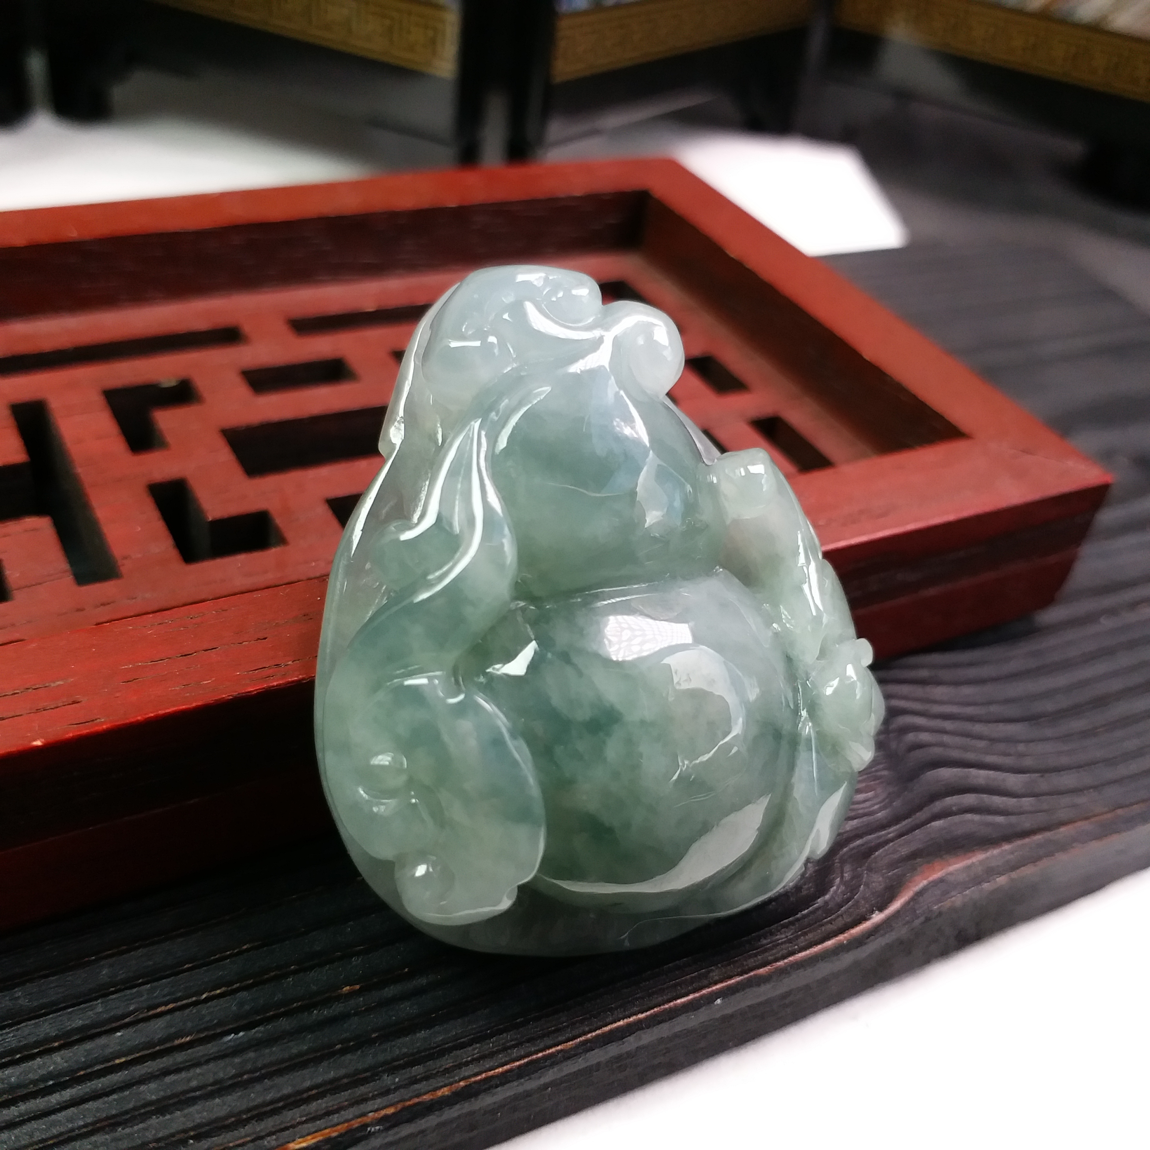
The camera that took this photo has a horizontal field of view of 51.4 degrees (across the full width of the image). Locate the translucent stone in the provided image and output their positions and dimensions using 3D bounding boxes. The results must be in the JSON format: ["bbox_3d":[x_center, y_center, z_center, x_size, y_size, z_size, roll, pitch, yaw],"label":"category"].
[{"bbox_3d":[0.003,0.002,0.094,0.048,0.017,0.055,-13,86,-26],"label":"translucent stone"}]

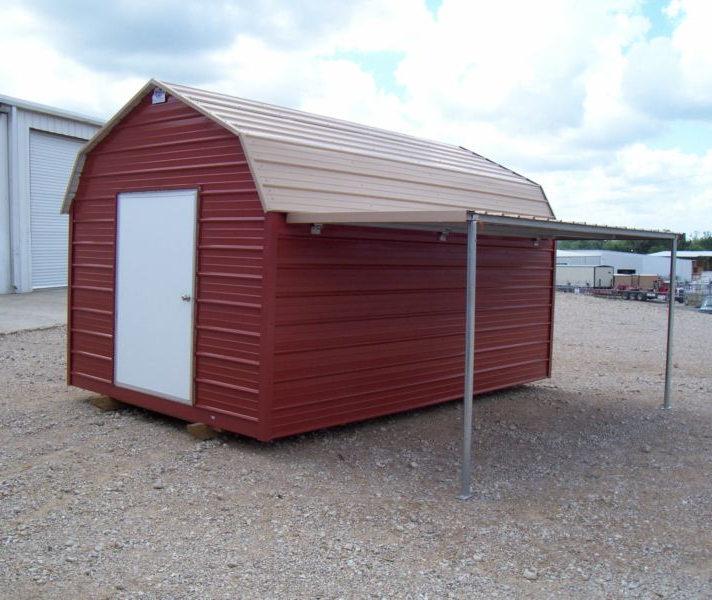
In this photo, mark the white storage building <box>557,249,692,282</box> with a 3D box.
[{"bbox_3d":[29.840,-3.360,88.000,15.500,4.600,12.000,3,4,19],"label":"white storage building"}]

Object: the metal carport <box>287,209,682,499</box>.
[{"bbox_3d":[1.412,0.247,7.218,1.693,1.911,4.029,5,5,42],"label":"metal carport"}]

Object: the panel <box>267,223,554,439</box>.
[{"bbox_3d":[0.864,0.142,7.867,0.059,1.782,4.669,5,5,42],"label":"panel"}]

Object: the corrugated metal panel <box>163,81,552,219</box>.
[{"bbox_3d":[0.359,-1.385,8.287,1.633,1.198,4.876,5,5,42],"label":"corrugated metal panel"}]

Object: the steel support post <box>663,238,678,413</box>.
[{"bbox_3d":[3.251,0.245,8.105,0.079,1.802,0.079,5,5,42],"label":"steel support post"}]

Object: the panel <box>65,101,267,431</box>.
[{"bbox_3d":[-1.822,-0.451,7.117,3.088,2.911,0.069,5,5,42],"label":"panel"}]

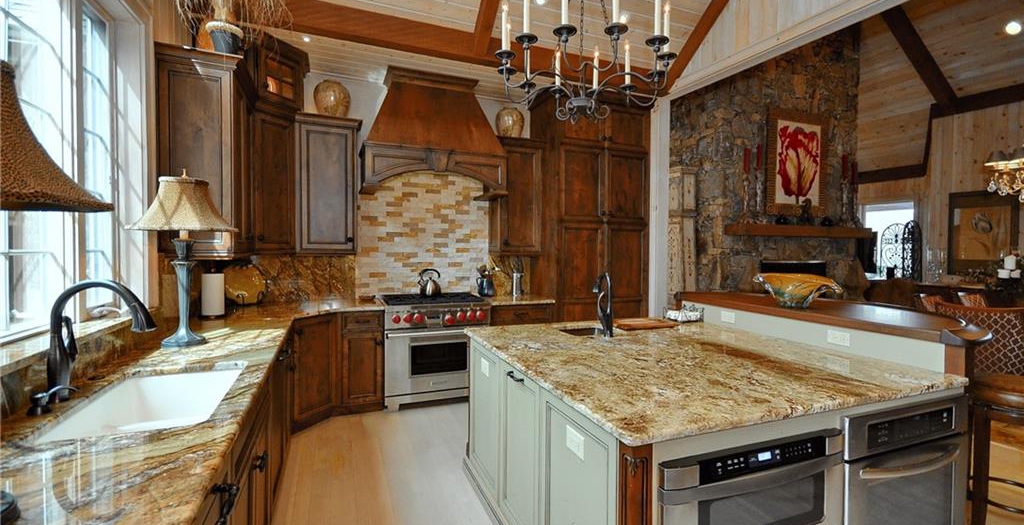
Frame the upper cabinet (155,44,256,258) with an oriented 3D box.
[{"bbox_3d":[-1.979,-0.659,2.813,0.410,1.210,0.610,0,2,-21],"label":"upper cabinet"}]

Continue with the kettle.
[{"bbox_3d":[-0.807,0.198,4.189,0.230,0.270,0.205,0,1,-11],"label":"kettle"}]

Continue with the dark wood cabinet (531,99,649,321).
[{"bbox_3d":[0.836,-0.225,4.660,1.125,2.987,0.710,0,2,-21],"label":"dark wood cabinet"}]

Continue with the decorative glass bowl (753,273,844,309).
[{"bbox_3d":[1.740,0.176,2.630,0.310,0.192,0.470,0,2,-21],"label":"decorative glass bowl"}]

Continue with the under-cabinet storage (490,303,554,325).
[{"bbox_3d":[-0.010,0.826,4.389,0.660,0.880,0.600,0,2,-23],"label":"under-cabinet storage"}]

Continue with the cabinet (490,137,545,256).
[{"bbox_3d":[0.049,-0.690,4.518,0.485,1.185,0.380,0,2,-21],"label":"cabinet"}]

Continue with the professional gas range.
[{"bbox_3d":[-0.756,0.798,4.046,0.922,0.942,0.725,0,2,-21],"label":"professional gas range"}]

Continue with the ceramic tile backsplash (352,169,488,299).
[{"bbox_3d":[-0.877,-0.294,4.360,1.355,1.285,0.025,0,2,-21],"label":"ceramic tile backsplash"}]

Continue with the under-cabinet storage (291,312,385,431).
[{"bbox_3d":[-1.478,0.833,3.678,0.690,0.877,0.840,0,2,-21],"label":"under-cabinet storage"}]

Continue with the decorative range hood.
[{"bbox_3d":[-0.736,-1.186,4.054,1.270,1.090,0.550,0,2,-23],"label":"decorative range hood"}]

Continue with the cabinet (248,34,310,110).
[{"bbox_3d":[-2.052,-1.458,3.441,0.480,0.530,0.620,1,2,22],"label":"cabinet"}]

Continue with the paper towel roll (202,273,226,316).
[{"bbox_3d":[-2.042,0.229,2.904,0.126,0.284,0.126,0,2,-21],"label":"paper towel roll"}]

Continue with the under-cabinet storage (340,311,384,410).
[{"bbox_3d":[-1.359,0.832,3.829,0.350,0.880,0.600,0,2,-23],"label":"under-cabinet storage"}]

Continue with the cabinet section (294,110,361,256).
[{"bbox_3d":[-1.653,-0.675,3.876,0.530,1.190,0.370,0,2,-22],"label":"cabinet section"}]

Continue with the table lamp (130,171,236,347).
[{"bbox_3d":[-1.655,-0.036,2.160,0.430,0.875,0.430,0,2,-23],"label":"table lamp"}]

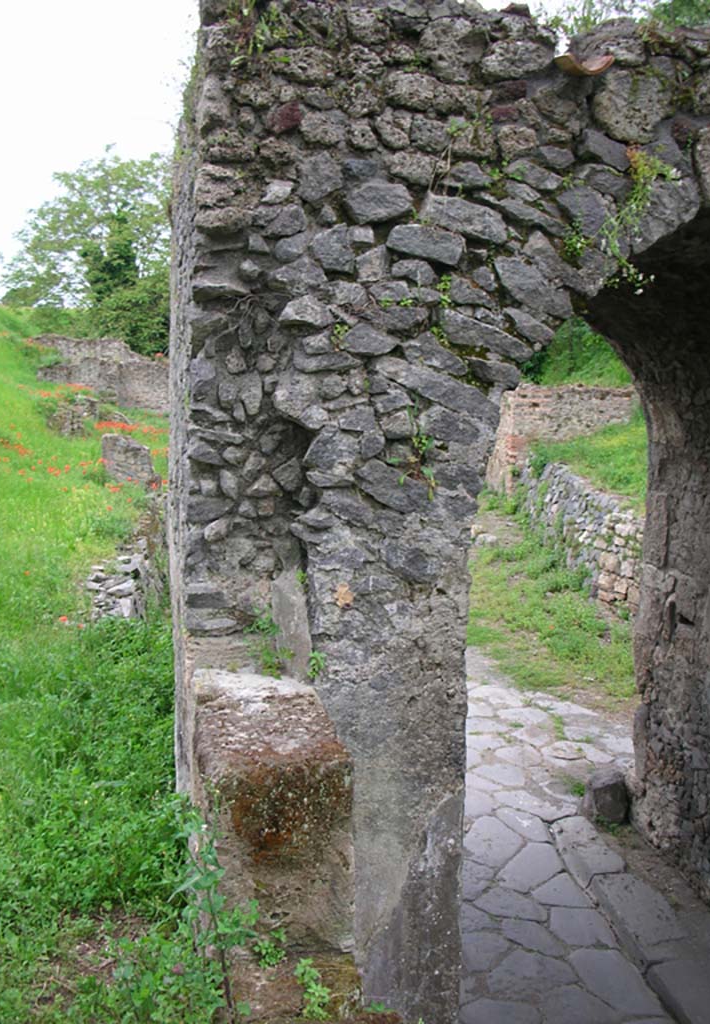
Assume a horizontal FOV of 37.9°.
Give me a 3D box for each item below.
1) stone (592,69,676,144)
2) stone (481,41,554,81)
[{"bbox_3d":[0.876,-1.283,3.333,0.262,0.216,0.200,1,6,-5],"label":"stone"},{"bbox_3d":[0.501,-1.413,3.266,0.231,0.102,0.160,-4,6,-5],"label":"stone"}]

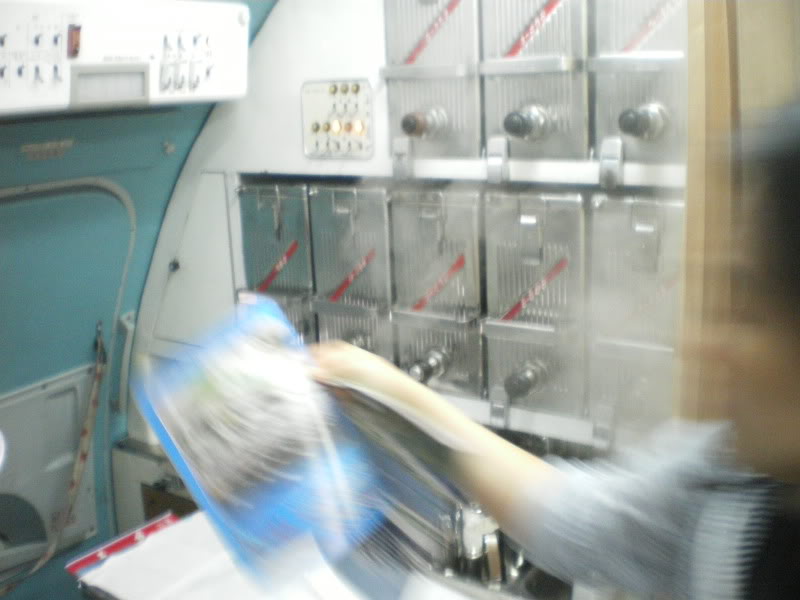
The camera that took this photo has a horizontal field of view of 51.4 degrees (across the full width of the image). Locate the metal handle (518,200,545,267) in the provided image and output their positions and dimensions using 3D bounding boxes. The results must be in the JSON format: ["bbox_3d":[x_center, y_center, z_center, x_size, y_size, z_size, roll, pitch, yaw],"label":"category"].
[{"bbox_3d":[0.221,-0.112,1.398,0.038,0.107,0.020,7,18,31],"label":"metal handle"}]

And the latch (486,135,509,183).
[{"bbox_3d":[0.164,-0.237,1.396,0.029,0.077,0.022,7,18,31],"label":"latch"}]

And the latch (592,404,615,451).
[{"bbox_3d":[0.346,0.217,1.415,0.029,0.070,0.022,7,18,31],"label":"latch"}]

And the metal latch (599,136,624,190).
[{"bbox_3d":[0.329,-0.213,1.294,0.031,0.080,0.025,7,18,31],"label":"metal latch"}]

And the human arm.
[{"bbox_3d":[0.100,0.163,0.900,0.500,0.150,0.120,21,26,35],"label":"human arm"}]

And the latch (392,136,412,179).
[{"bbox_3d":[0.005,-0.256,1.493,0.025,0.072,0.022,7,18,31],"label":"latch"}]

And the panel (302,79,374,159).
[{"bbox_3d":[-0.115,-0.337,1.550,0.143,0.141,0.015,7,18,31],"label":"panel"}]

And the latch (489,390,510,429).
[{"bbox_3d":[0.181,0.199,1.516,0.033,0.060,0.022,7,18,31],"label":"latch"}]

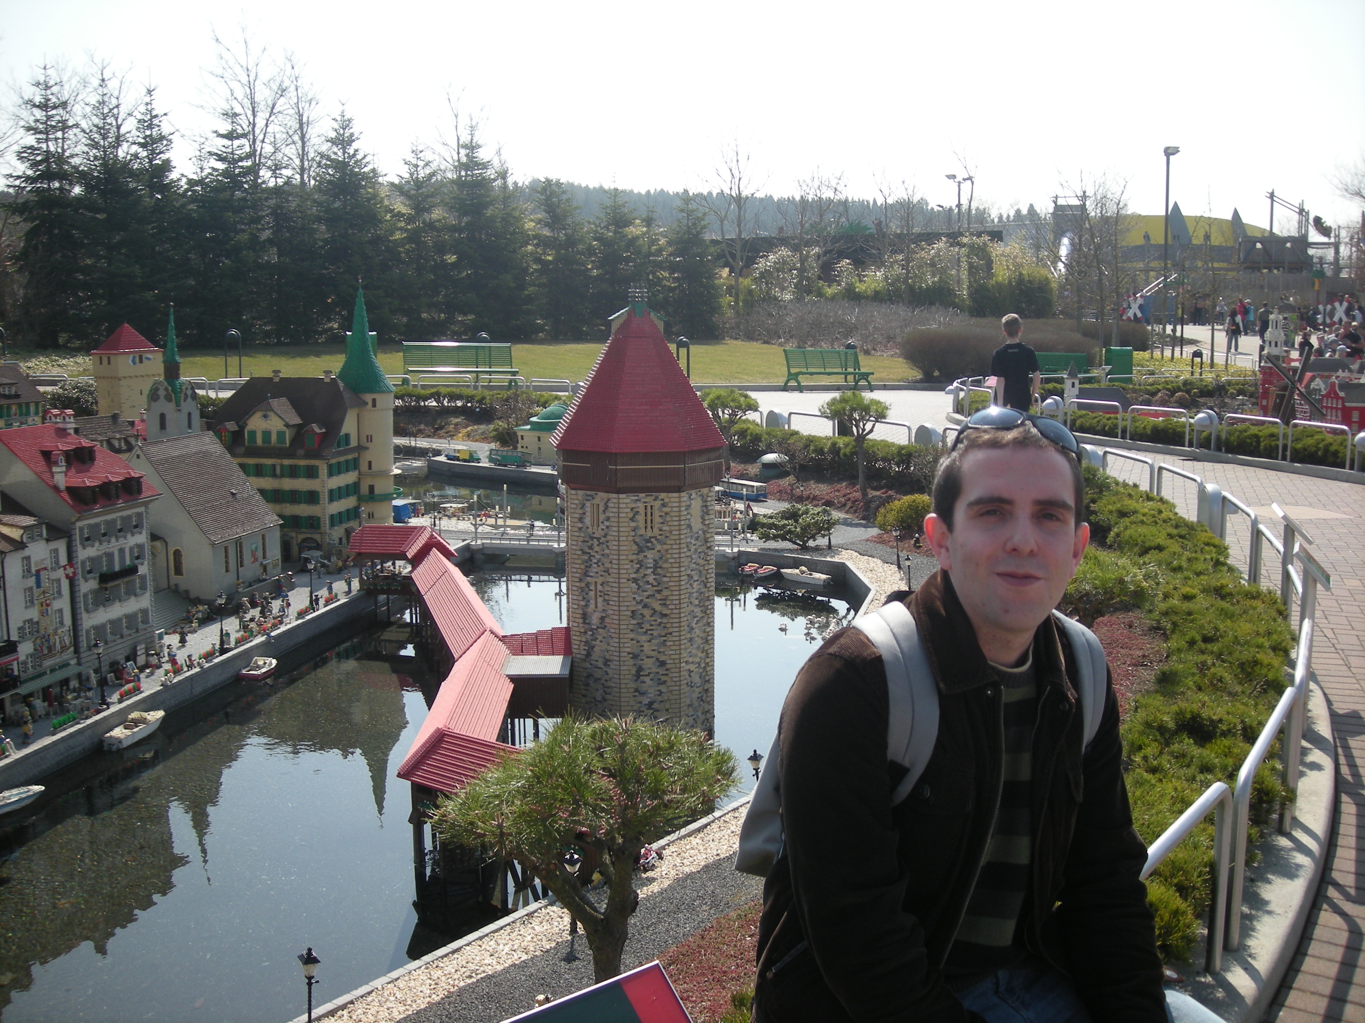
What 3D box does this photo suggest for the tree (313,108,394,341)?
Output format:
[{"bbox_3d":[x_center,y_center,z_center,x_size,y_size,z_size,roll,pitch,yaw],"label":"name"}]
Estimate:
[{"bbox_3d":[-10.457,-9.109,44.124,2.700,7.221,2.700,0,9,0],"label":"tree"}]

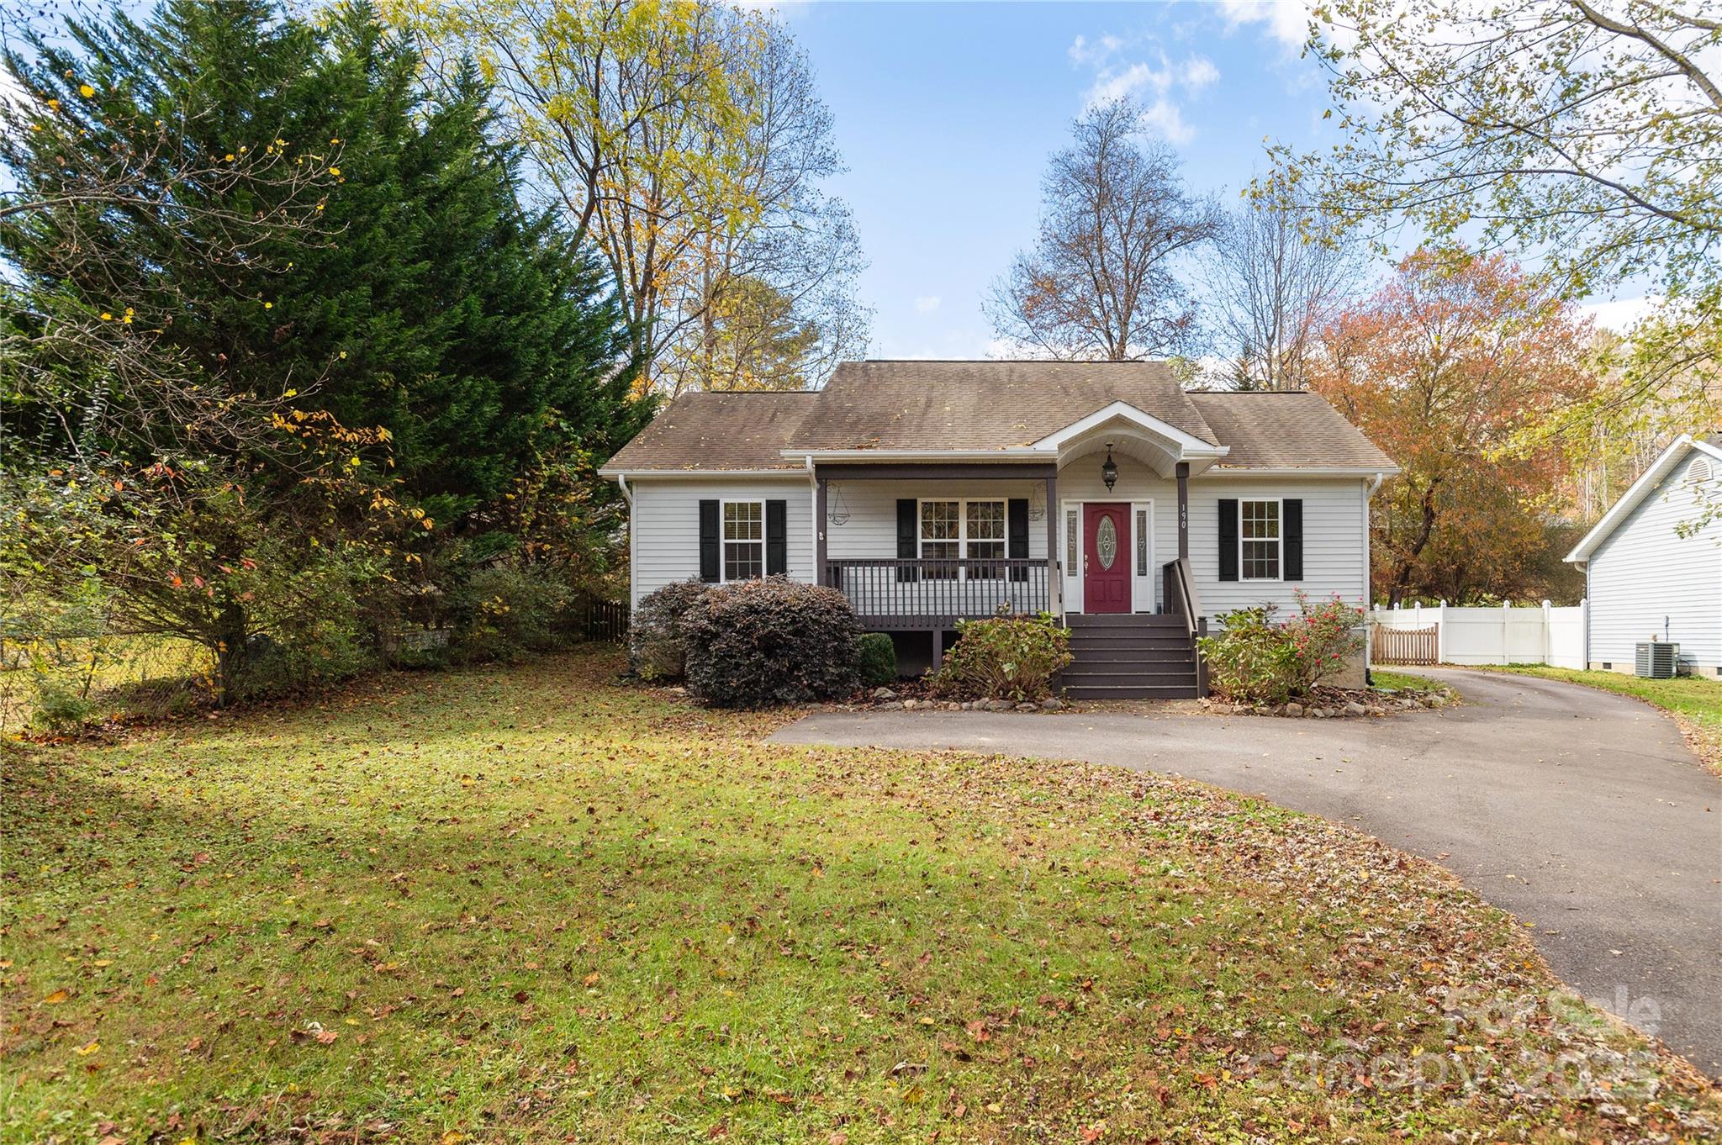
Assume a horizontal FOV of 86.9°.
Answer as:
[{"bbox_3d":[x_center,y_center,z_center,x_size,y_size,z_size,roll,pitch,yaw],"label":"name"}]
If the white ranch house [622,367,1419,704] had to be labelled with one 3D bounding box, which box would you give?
[{"bbox_3d":[2.800,-1.340,19.300,14.200,6.950,11.500,0,-1,3],"label":"white ranch house"}]

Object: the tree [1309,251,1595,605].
[{"bbox_3d":[23.400,-5.100,36.000,11.200,15.300,10.600,0,-1,0],"label":"tree"}]

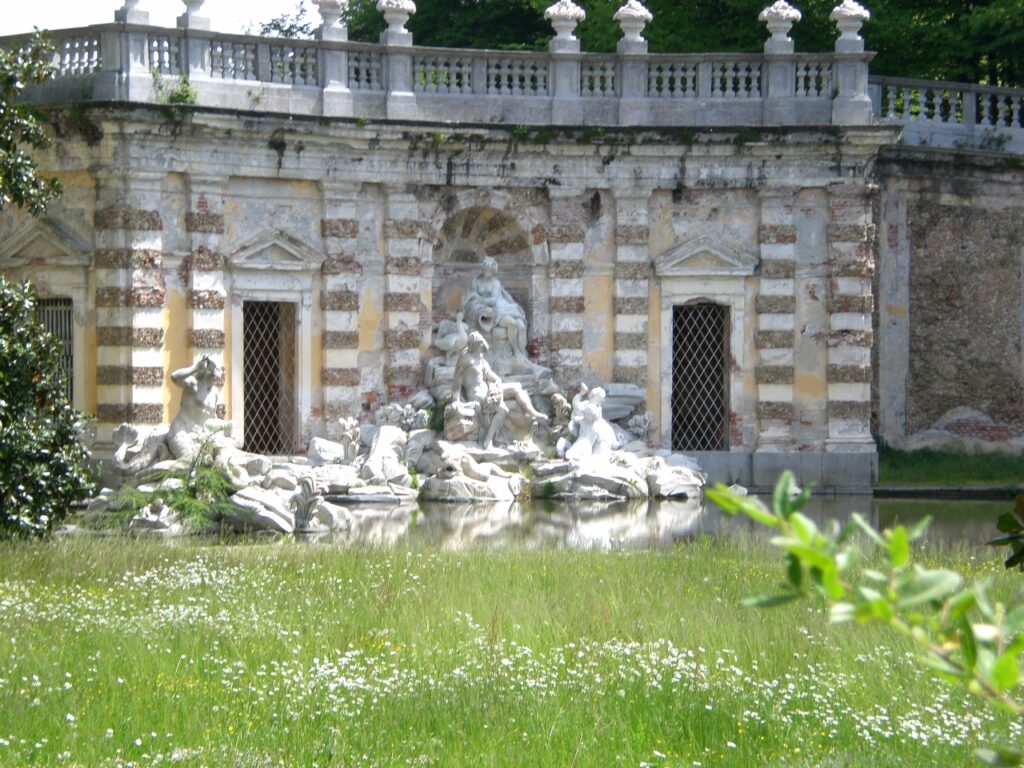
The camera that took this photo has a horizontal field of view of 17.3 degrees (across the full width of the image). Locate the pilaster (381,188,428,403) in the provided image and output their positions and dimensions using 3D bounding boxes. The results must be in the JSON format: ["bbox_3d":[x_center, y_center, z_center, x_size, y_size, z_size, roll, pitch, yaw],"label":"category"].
[{"bbox_3d":[-1.945,-1.212,58.098,0.780,4.298,0.270,0,0,-29],"label":"pilaster"}]

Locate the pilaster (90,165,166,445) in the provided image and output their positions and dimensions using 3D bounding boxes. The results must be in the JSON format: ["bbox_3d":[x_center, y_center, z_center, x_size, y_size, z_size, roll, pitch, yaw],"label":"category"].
[{"bbox_3d":[-6.186,-1.212,55.079,0.700,4.456,0.860,0,0,43],"label":"pilaster"}]

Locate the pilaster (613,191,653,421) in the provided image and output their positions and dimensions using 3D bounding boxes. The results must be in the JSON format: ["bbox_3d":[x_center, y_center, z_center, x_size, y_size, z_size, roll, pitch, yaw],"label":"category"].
[{"bbox_3d":[2.098,-1.209,59.671,0.740,4.414,0.270,0,0,-14],"label":"pilaster"}]

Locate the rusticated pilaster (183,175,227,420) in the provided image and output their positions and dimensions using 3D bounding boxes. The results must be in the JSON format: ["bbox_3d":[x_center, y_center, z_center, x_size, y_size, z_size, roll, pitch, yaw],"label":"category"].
[{"bbox_3d":[-5.101,-1.264,55.830,0.760,4.396,0.270,0,0,-42],"label":"rusticated pilaster"}]

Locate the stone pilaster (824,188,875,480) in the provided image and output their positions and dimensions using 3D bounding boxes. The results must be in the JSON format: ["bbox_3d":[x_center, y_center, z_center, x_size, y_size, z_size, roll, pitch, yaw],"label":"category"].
[{"bbox_3d":[6.027,-0.881,60.200,0.840,5.195,0.400,0,0,-1],"label":"stone pilaster"}]

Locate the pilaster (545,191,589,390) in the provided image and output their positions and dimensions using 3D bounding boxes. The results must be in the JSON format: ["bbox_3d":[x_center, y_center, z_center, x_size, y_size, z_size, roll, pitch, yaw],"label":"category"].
[{"bbox_3d":[0.929,-1.273,59.339,0.780,4.389,0.270,0,0,-18],"label":"pilaster"}]

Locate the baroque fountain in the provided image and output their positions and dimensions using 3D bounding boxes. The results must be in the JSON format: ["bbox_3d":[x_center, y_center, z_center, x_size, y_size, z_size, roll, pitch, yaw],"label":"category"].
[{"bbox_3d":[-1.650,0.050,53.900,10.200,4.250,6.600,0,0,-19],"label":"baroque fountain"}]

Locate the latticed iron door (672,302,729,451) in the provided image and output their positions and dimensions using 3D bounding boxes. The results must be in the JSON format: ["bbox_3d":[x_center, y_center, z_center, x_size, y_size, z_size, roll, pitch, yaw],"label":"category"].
[{"bbox_3d":[3.359,-0.134,60.100,1.000,2.640,0.090,0,0,-8],"label":"latticed iron door"}]

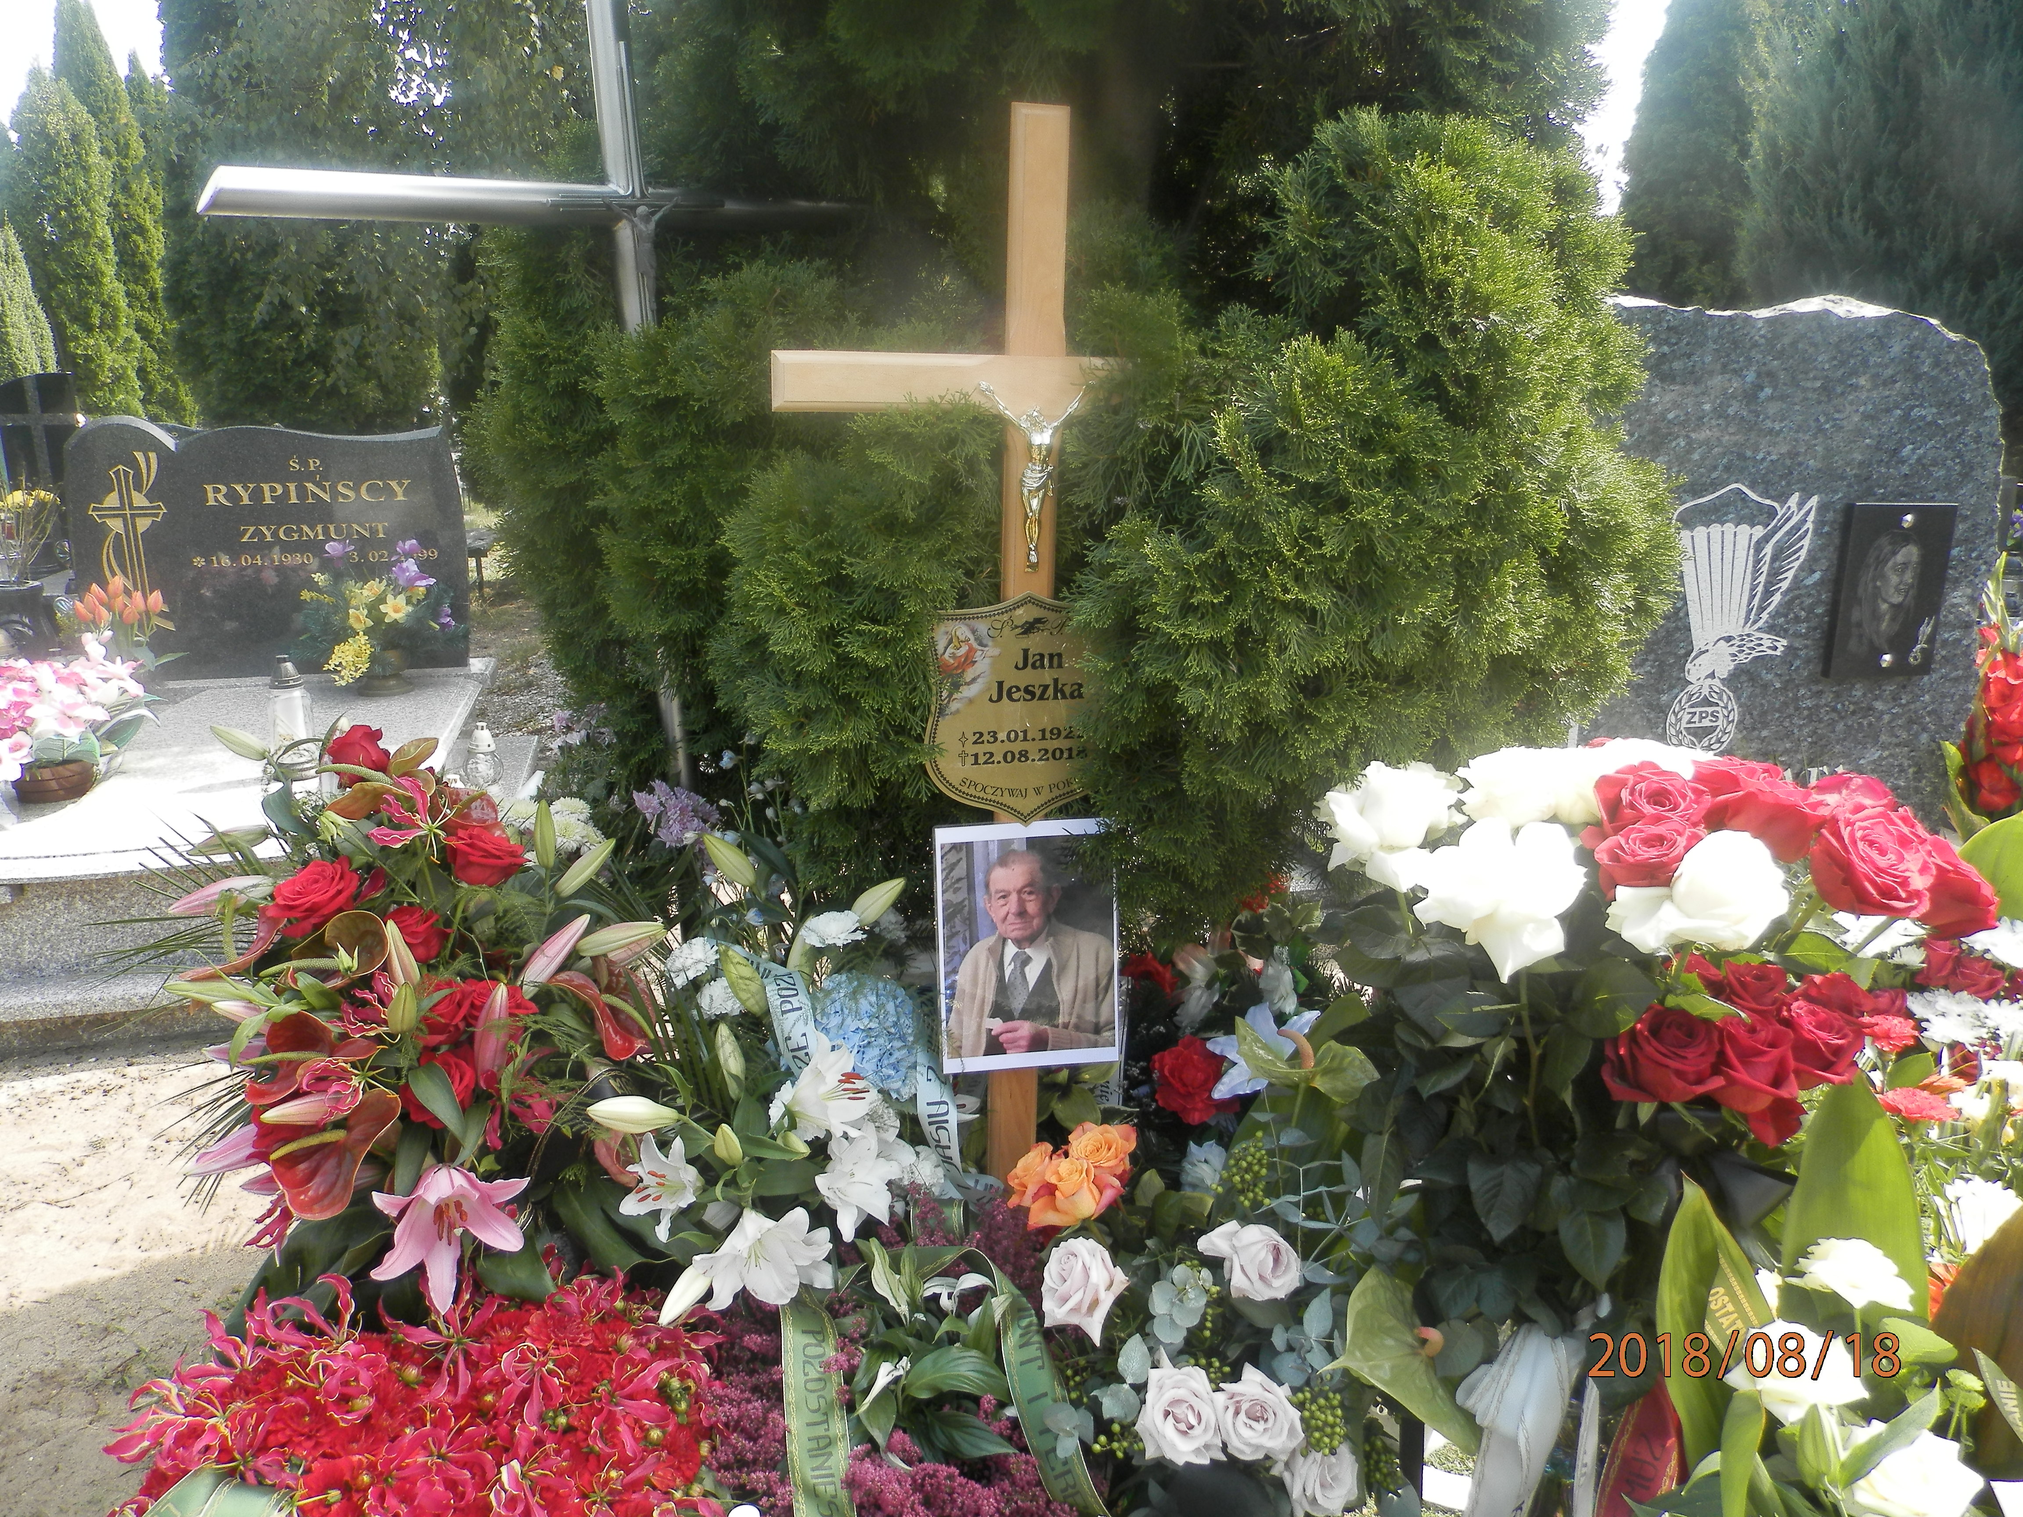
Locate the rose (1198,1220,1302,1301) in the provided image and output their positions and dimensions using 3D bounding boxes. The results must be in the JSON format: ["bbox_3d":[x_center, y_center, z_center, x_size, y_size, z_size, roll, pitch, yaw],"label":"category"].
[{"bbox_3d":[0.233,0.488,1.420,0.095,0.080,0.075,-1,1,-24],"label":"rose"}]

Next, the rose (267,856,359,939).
[{"bbox_3d":[-0.659,0.134,1.380,0.085,0.080,0.062,-3,-22,-11],"label":"rose"}]

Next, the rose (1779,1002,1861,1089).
[{"bbox_3d":[0.664,0.236,1.200,0.072,0.064,0.072,1,35,0],"label":"rose"}]

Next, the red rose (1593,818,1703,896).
[{"bbox_3d":[0.479,0.076,1.100,0.080,0.075,0.065,0,-25,0],"label":"red rose"}]

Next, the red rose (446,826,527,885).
[{"bbox_3d":[-0.511,0.095,1.420,0.075,0.060,0.070,-3,61,-12],"label":"red rose"}]

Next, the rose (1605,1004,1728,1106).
[{"bbox_3d":[0.504,0.229,1.130,0.092,0.070,0.088,1,35,0],"label":"rose"}]

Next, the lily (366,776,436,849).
[{"bbox_3d":[-0.596,0.052,1.430,0.072,0.070,0.050,-7,3,-24],"label":"lily"}]

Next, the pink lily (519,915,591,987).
[{"bbox_3d":[-0.410,0.173,1.320,0.025,0.090,0.025,40,18,-11],"label":"pink lily"}]

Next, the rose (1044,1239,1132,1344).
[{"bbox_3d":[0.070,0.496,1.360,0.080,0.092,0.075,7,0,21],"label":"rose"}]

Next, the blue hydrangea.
[{"bbox_3d":[-0.153,0.296,1.560,0.135,0.135,0.120,0,-18,0],"label":"blue hydrangea"}]

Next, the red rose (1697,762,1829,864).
[{"bbox_3d":[0.562,0.040,1.090,0.095,0.075,0.090,0,47,0],"label":"red rose"}]

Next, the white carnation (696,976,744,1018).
[{"bbox_3d":[-0.318,0.262,1.600,0.060,0.045,0.060,-4,36,-12],"label":"white carnation"}]

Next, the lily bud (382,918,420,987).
[{"bbox_3d":[-0.577,0.184,1.380,0.028,0.070,0.028,-16,18,0],"label":"lily bud"}]

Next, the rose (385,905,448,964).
[{"bbox_3d":[-0.578,0.171,1.420,0.066,0.064,0.058,-6,-14,-20],"label":"rose"}]

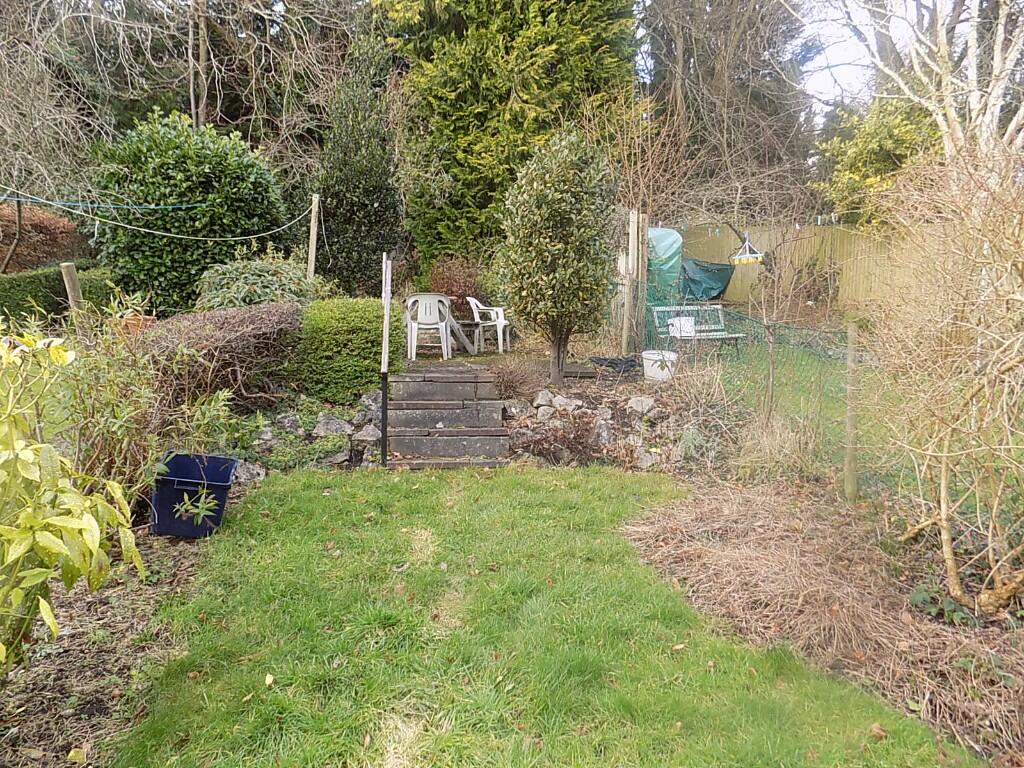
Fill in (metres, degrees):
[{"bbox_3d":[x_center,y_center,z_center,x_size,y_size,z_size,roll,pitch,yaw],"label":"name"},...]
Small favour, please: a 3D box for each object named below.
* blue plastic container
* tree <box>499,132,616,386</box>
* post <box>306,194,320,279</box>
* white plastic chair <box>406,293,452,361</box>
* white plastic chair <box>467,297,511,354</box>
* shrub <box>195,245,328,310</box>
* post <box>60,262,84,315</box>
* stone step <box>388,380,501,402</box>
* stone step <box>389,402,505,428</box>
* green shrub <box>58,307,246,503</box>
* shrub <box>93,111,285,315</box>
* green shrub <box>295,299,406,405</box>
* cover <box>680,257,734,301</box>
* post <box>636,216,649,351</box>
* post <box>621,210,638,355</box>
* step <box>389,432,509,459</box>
[{"bbox_3d":[-1.890,0.658,4.050,0.410,0.360,0.480,6,7,-19],"label":"blue plastic container"},{"bbox_3d":[0.402,-1.106,5.950,0.980,2.170,0.950,0,5,0],"label":"tree"},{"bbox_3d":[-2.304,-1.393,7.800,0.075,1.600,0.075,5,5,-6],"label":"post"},{"bbox_3d":[-1.012,-0.693,8.350,0.550,0.800,0.550,-1,5,-7],"label":"white plastic chair"},{"bbox_3d":[-0.330,-0.821,9.550,0.560,0.790,0.560,1,5,11],"label":"white plastic chair"},{"bbox_3d":[-2.761,-1.042,7.500,1.420,0.950,1.150,-2,6,-20],"label":"shrub"},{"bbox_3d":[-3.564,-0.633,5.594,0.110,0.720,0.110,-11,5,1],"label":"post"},{"bbox_3d":[-0.583,0.043,5.880,0.930,0.200,0.330,0,5,0],"label":"stone step"},{"bbox_3d":[-0.556,0.240,5.729,0.950,0.200,0.310,0,5,-4],"label":"stone step"},{"bbox_3d":[-2.529,0.131,4.800,1.200,1.280,1.000,-3,6,-27],"label":"green shrub"},{"bbox_3d":[-4.279,-2.136,9.000,2.500,2.850,2.300,0,5,0],"label":"shrub"},{"bbox_3d":[-1.436,-0.298,6.050,0.880,0.880,0.850,0,5,0],"label":"green shrub"},{"bbox_3d":[3.276,-1.768,11.400,0.880,0.740,0.550,0,5,0],"label":"cover"},{"bbox_3d":[1.733,-1.356,9.000,0.110,1.830,0.110,0,5,0],"label":"post"},{"bbox_3d":[1.524,-1.292,8.718,0.130,1.803,0.120,1,5,0],"label":"post"},{"bbox_3d":[-0.512,0.460,5.479,0.970,0.200,0.310,0,5,-4],"label":"step"}]

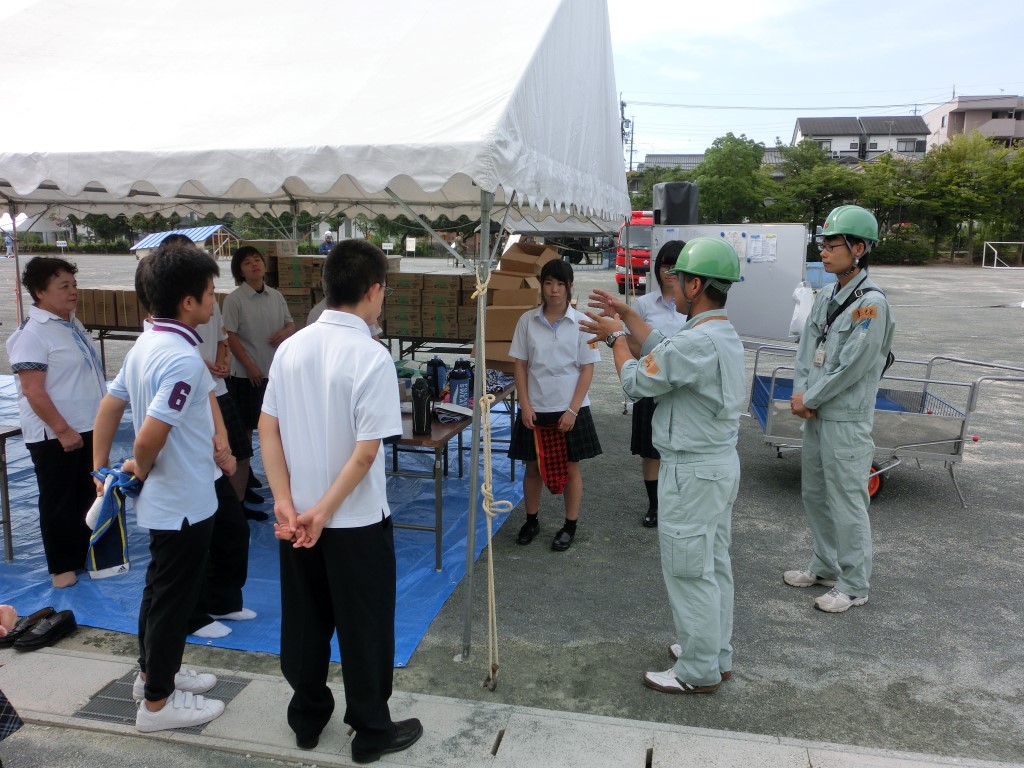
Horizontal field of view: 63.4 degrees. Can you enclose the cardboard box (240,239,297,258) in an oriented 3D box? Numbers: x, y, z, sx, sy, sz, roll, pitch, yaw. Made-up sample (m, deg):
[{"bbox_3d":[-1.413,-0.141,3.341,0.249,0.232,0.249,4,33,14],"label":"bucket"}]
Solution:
[{"bbox_3d":[-2.539,-1.421,8.635,0.410,0.160,0.340,2,11,13],"label":"cardboard box"}]

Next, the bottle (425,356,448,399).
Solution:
[{"bbox_3d":[-0.483,-0.044,5.303,0.105,0.270,0.105,0,11,0],"label":"bottle"}]

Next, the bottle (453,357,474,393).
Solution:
[{"bbox_3d":[-0.297,-0.024,5.195,0.105,0.270,0.105,0,11,0],"label":"bottle"}]

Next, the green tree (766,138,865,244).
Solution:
[{"bbox_3d":[22.596,-13.624,62.558,7.400,9.210,7.400,0,10,0],"label":"green tree"}]

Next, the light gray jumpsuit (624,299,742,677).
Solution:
[{"bbox_3d":[0.675,0.441,3.206,0.400,1.450,0.480,6,12,28],"label":"light gray jumpsuit"}]

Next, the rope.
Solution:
[{"bbox_3d":[-0.095,0.367,3.205,0.140,1.618,0.250,2,10,6],"label":"rope"}]

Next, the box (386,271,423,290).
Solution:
[{"bbox_3d":[-1.106,-1.131,9.081,0.405,0.172,0.370,3,10,13],"label":"box"}]

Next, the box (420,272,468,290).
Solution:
[{"bbox_3d":[-0.652,-1.036,8.304,0.365,0.150,0.370,2,11,11],"label":"box"}]

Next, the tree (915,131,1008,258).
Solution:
[{"bbox_3d":[31.475,-13.059,58.000,6.100,9.100,5.600,1,10,0],"label":"tree"}]

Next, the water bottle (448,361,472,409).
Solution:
[{"bbox_3d":[-0.316,0.042,5.083,0.110,0.270,0.110,0,10,-4],"label":"water bottle"}]

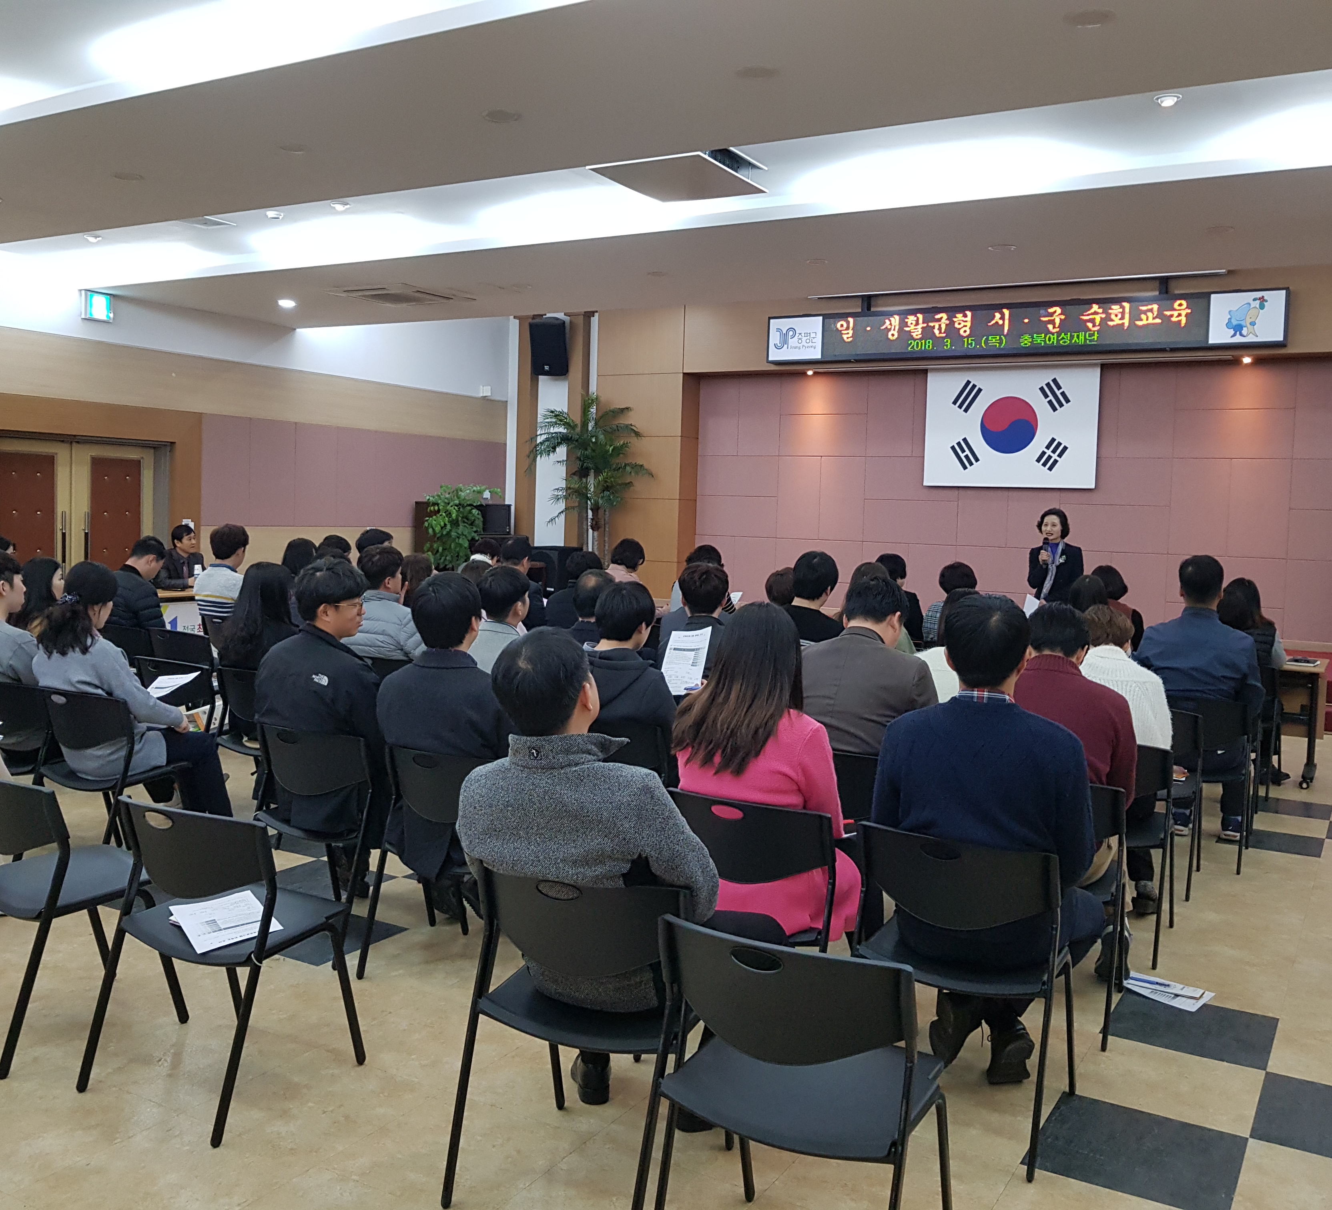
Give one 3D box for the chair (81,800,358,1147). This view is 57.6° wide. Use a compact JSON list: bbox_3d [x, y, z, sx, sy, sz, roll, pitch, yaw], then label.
[{"bbox_3d":[-1.151,0.881,3.193,0.545,0.740,0.545,4,5,28],"label":"chair"}]

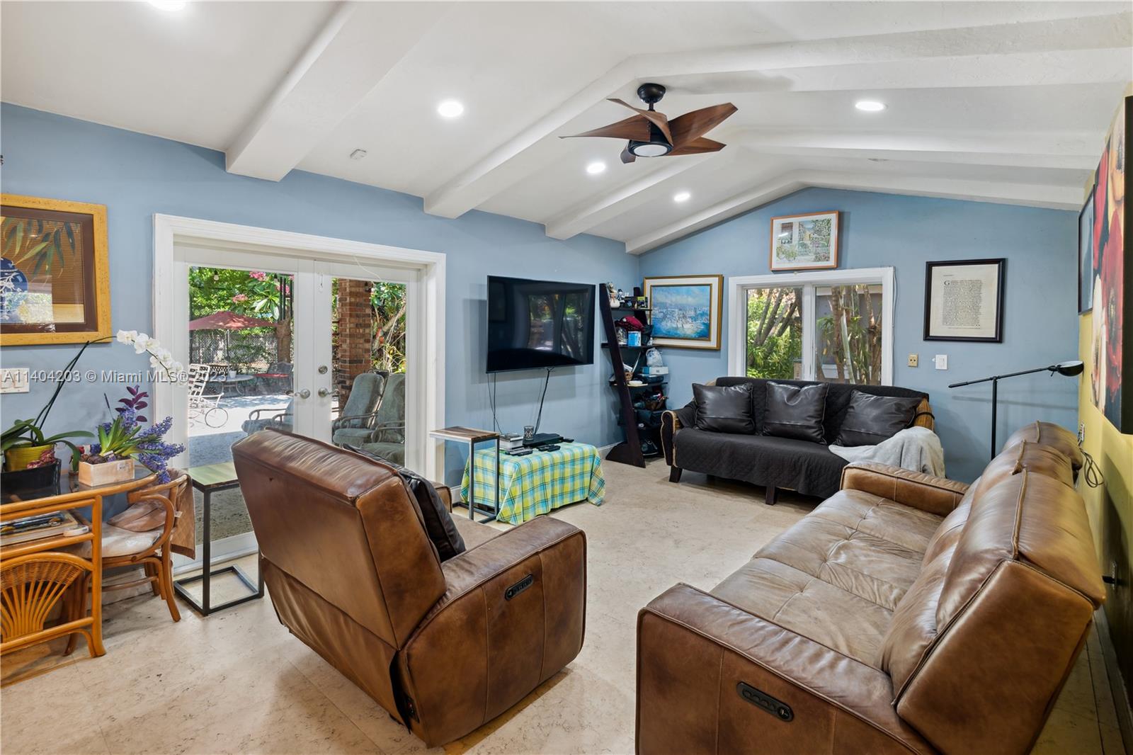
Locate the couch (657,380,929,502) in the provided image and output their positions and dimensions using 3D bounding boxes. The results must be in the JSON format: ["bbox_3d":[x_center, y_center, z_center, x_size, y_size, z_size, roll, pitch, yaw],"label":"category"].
[{"bbox_3d":[2.020,0.577,4.552,2.130,0.950,0.930,4,4,41],"label":"couch"}]

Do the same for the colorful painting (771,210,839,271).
[{"bbox_3d":[2.524,-1.448,5.379,0.675,0.585,0.035,4,4,41],"label":"colorful painting"}]

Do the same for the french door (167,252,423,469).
[{"bbox_3d":[-1.805,0.141,3.618,0.090,1.930,1.660,4,4,41],"label":"french door"}]

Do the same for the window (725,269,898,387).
[{"bbox_3d":[2.543,-0.511,5.409,1.650,1.220,0.100,4,4,41],"label":"window"}]

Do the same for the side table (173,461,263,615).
[{"bbox_3d":[-1.941,0.857,2.816,0.500,0.670,0.280,4,4,41],"label":"side table"}]

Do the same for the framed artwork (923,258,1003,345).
[{"bbox_3d":[3.545,-0.683,4.502,0.565,0.735,0.035,4,4,41],"label":"framed artwork"}]

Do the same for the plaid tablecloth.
[{"bbox_3d":[-0.298,0.838,4.328,0.820,0.440,0.930,4,4,41],"label":"plaid tablecloth"}]

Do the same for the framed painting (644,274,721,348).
[{"bbox_3d":[1.426,-0.829,6.308,1.060,0.910,0.050,4,4,41],"label":"framed painting"}]

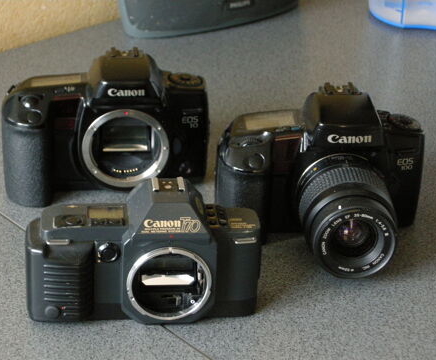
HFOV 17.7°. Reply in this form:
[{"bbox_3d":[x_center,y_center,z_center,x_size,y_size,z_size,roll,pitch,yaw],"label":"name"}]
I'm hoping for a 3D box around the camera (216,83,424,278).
[{"bbox_3d":[0.076,0.003,0.995,0.153,0.105,0.134,1,28,-1],"label":"camera"}]

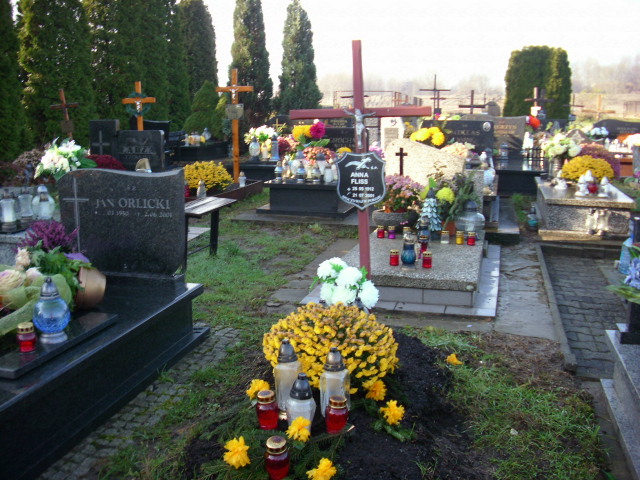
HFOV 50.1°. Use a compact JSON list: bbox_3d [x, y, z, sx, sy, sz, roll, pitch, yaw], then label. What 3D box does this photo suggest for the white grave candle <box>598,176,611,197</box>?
[{"bbox_3d":[3.238,-0.604,7.800,0.118,0.225,0.118,3,12,14],"label":"white grave candle"}]

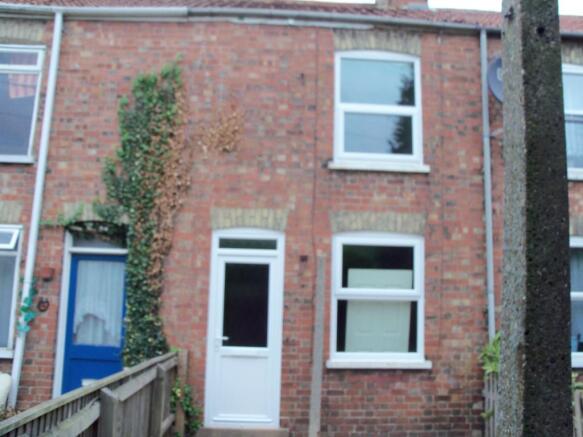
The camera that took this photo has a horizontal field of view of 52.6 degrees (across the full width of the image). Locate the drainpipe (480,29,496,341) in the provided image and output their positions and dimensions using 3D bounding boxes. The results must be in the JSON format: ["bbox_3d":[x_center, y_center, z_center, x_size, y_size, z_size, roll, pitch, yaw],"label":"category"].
[{"bbox_3d":[2.433,0.082,7.248,0.080,5.167,0.080,2,-9,-3],"label":"drainpipe"}]

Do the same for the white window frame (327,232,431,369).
[{"bbox_3d":[1.060,0.969,7.112,1.270,1.643,0.150,2,-9,-3],"label":"white window frame"}]

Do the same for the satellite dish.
[{"bbox_3d":[2.795,-1.712,7.328,0.600,0.620,0.380,4,-10,-17],"label":"satellite dish"}]

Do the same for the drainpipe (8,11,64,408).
[{"bbox_3d":[-3.016,-0.169,6.960,0.085,4.907,0.085,3,-9,-3],"label":"drainpipe"}]

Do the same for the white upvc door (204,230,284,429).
[{"bbox_3d":[-0.545,1.269,6.987,0.887,2.340,0.090,2,-9,-3],"label":"white upvc door"}]

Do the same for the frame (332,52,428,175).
[{"bbox_3d":[1.122,-1.375,7.497,1.289,1.593,0.150,2,-9,-3],"label":"frame"}]

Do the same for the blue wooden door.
[{"bbox_3d":[-2.288,1.376,6.936,0.704,1.916,0.060,2,-9,-3],"label":"blue wooden door"}]

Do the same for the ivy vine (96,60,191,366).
[{"bbox_3d":[-1.746,0.066,6.968,1.051,4.165,0.250,2,-9,-3],"label":"ivy vine"}]

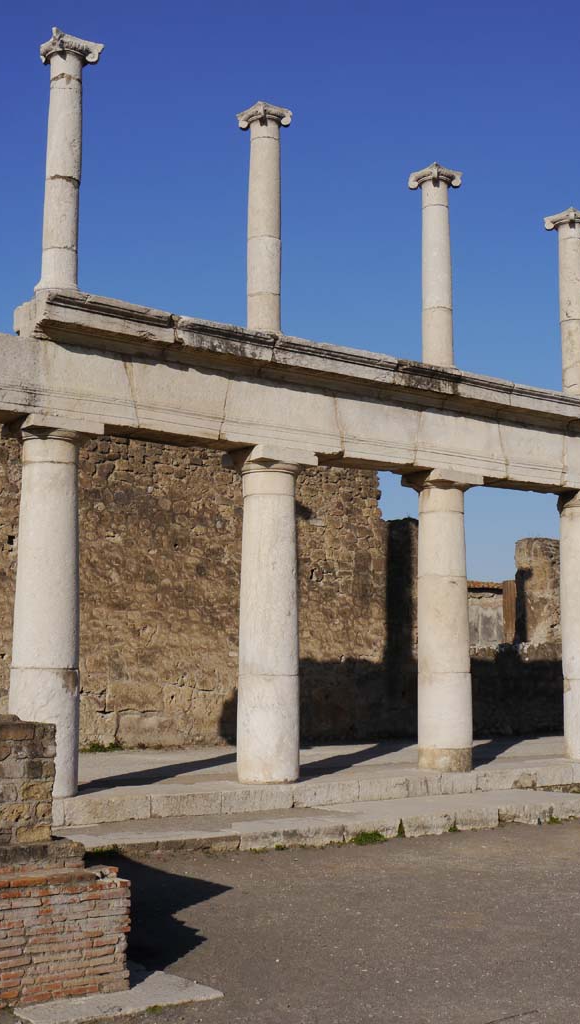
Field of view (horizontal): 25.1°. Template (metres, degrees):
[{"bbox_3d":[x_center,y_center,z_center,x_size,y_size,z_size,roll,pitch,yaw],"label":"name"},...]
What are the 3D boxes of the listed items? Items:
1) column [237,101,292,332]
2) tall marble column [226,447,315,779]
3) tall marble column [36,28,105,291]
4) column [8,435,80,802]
[{"bbox_3d":[-0.294,-3.336,15.315,0.503,2.870,0.503,6,-9,-39],"label":"column"},{"bbox_3d":[-0.239,1.168,14.785,0.775,3.699,0.775,6,-9,-39],"label":"tall marble column"},{"bbox_3d":[-2.347,-3.556,13.672,0.517,2.904,0.517,6,-9,-39],"label":"tall marble column"},{"bbox_3d":[-2.432,0.959,13.027,0.734,3.686,0.734,0,-7,0],"label":"column"}]

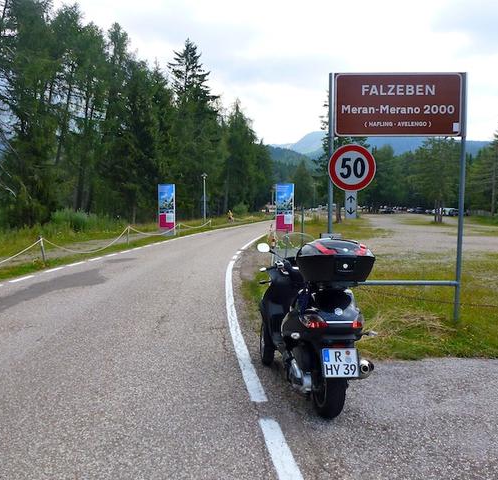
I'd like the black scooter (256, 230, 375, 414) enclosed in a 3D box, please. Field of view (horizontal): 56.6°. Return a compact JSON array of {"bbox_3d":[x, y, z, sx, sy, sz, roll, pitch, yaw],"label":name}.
[{"bbox_3d":[0.470,0.623,4.120,0.780,1.380,2.080,-1,3,-10],"label":"black scooter"}]

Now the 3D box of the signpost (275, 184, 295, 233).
[{"bbox_3d":[1.700,-1.335,21.566,0.820,2.500,0.200,1,5,11],"label":"signpost"}]

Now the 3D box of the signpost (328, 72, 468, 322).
[{"bbox_3d":[1.855,-0.507,5.908,1.710,3.190,0.150,0,5,3],"label":"signpost"}]

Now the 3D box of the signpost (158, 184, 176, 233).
[{"bbox_3d":[-4.020,-1.465,22.659,0.820,2.500,0.200,1,5,11],"label":"signpost"}]

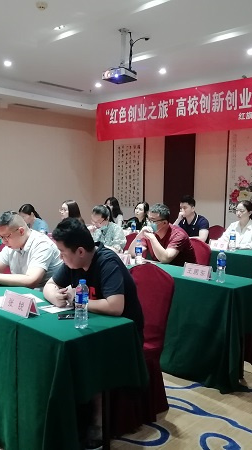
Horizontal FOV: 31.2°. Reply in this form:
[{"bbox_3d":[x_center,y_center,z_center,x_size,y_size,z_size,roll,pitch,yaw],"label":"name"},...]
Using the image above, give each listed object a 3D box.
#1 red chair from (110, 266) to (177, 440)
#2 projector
[{"bbox_3d":[-0.010,0.736,2.883,0.470,0.950,0.560,6,7,44],"label":"red chair"},{"bbox_3d":[-0.059,-1.642,4.960,0.305,0.090,0.260,6,7,44],"label":"projector"}]

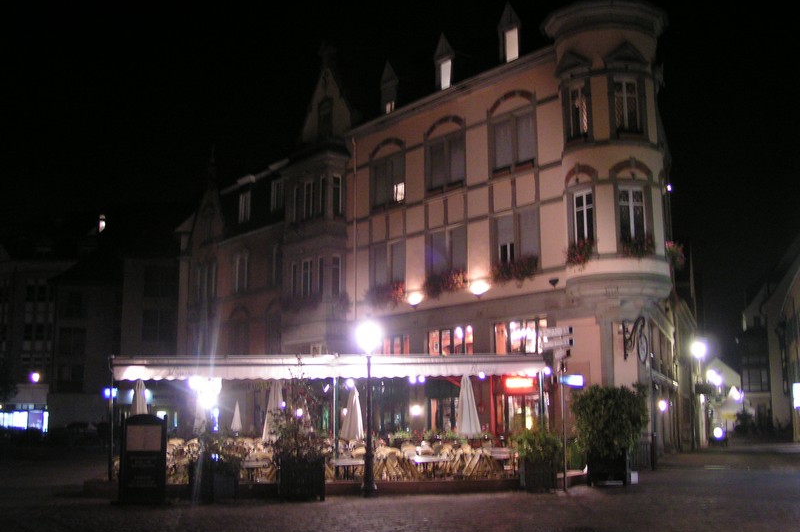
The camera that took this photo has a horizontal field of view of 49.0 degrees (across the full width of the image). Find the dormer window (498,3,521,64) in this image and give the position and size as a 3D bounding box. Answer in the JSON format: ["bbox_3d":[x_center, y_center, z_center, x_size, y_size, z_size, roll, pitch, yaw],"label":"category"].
[{"bbox_3d":[4.305,-8.317,32.037,0.900,2.456,1.139,7,-12,-38],"label":"dormer window"}]

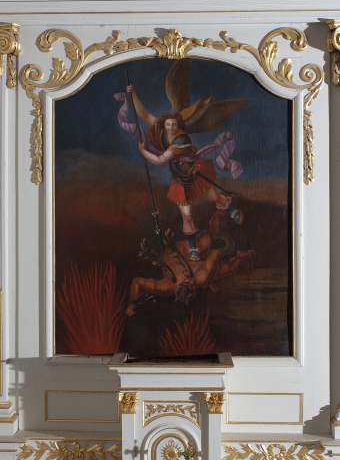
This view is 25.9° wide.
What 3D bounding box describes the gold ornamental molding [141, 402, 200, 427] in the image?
[{"bbox_3d":[0.013,1.268,5.090,0.398,0.186,0.030,0,0,1],"label":"gold ornamental molding"}]

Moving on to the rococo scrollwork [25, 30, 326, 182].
[{"bbox_3d":[0.015,-0.893,5.350,2.176,1.142,0.110,0,0,2],"label":"rococo scrollwork"}]

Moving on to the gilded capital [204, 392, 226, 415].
[{"bbox_3d":[0.310,1.181,5.030,0.149,0.146,0.120,0,0,1],"label":"gilded capital"}]

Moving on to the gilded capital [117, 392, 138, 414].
[{"bbox_3d":[-0.288,1.182,5.035,0.148,0.146,0.120,0,0,1],"label":"gilded capital"}]

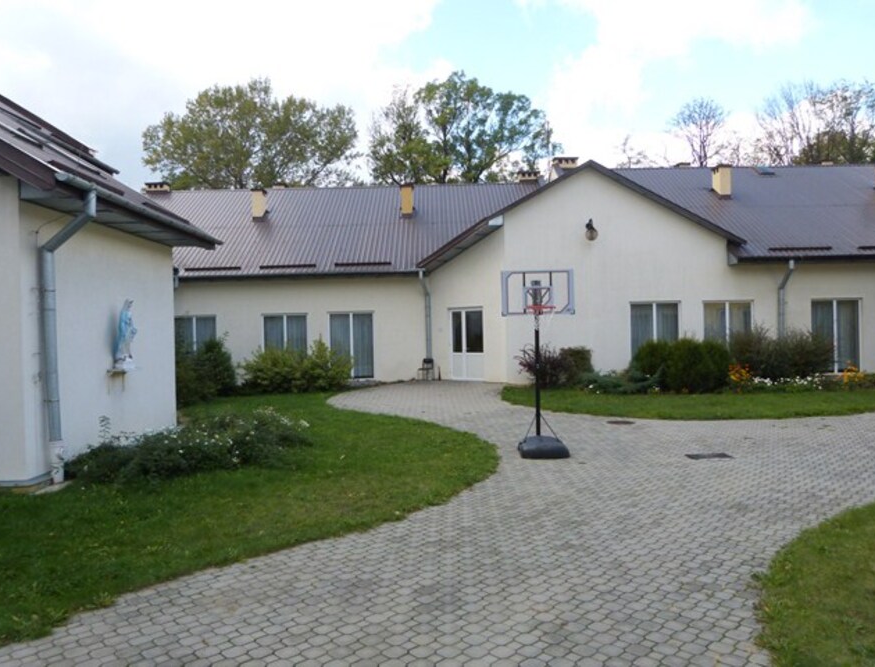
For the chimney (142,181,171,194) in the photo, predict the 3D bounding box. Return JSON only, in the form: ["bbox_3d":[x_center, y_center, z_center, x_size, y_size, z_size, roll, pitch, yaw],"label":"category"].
[{"bbox_3d":[-12.701,-6.623,29.127,1.200,0.700,0.600,-1,1,0],"label":"chimney"}]

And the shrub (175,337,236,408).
[{"bbox_3d":[-6.574,0.966,18.110,1.850,1.750,1.900,-1,1,0],"label":"shrub"}]

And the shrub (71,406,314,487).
[{"bbox_3d":[-3.590,1.570,9.717,3.000,0.600,2.100,-1,1,-18],"label":"shrub"}]

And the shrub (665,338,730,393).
[{"bbox_3d":[7.265,0.851,18.012,1.650,1.400,1.600,-1,1,0],"label":"shrub"}]

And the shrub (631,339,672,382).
[{"bbox_3d":[6.299,0.863,18.812,1.400,1.400,1.500,-1,1,0],"label":"shrub"}]

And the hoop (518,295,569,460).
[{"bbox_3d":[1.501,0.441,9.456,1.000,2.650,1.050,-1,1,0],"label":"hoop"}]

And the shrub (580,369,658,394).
[{"bbox_3d":[5.134,1.294,18.216,2.200,0.600,1.700,-1,1,0],"label":"shrub"}]

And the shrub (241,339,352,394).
[{"bbox_3d":[-4.671,0.993,21.111,3.550,1.550,2.100,-1,1,0],"label":"shrub"}]

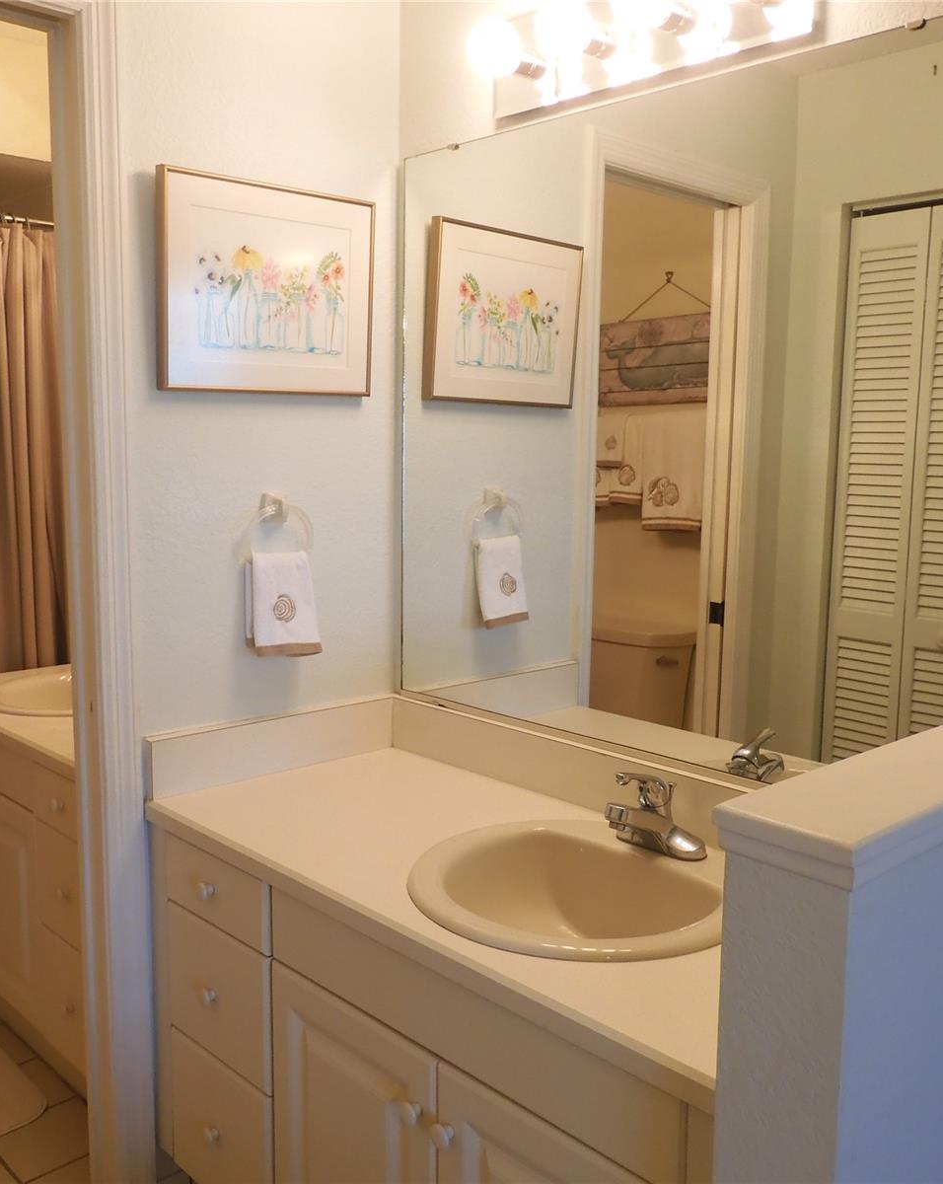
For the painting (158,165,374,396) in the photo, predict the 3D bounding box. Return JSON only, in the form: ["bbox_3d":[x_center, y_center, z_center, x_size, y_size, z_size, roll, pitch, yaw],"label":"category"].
[{"bbox_3d":[-0.352,-0.534,1.945,0.427,0.359,0.036,-6,10,-43],"label":"painting"}]

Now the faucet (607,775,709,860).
[{"bbox_3d":[0.255,0.325,1.625,0.169,0.131,0.157,-6,10,-43],"label":"faucet"}]

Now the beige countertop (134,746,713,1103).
[{"bbox_3d":[0.053,0.413,1.650,0.557,0.037,1.204,-6,10,-43],"label":"beige countertop"}]

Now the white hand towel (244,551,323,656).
[{"bbox_3d":[-0.345,0.022,2.013,0.144,0.200,0.051,-6,10,-43],"label":"white hand towel"}]

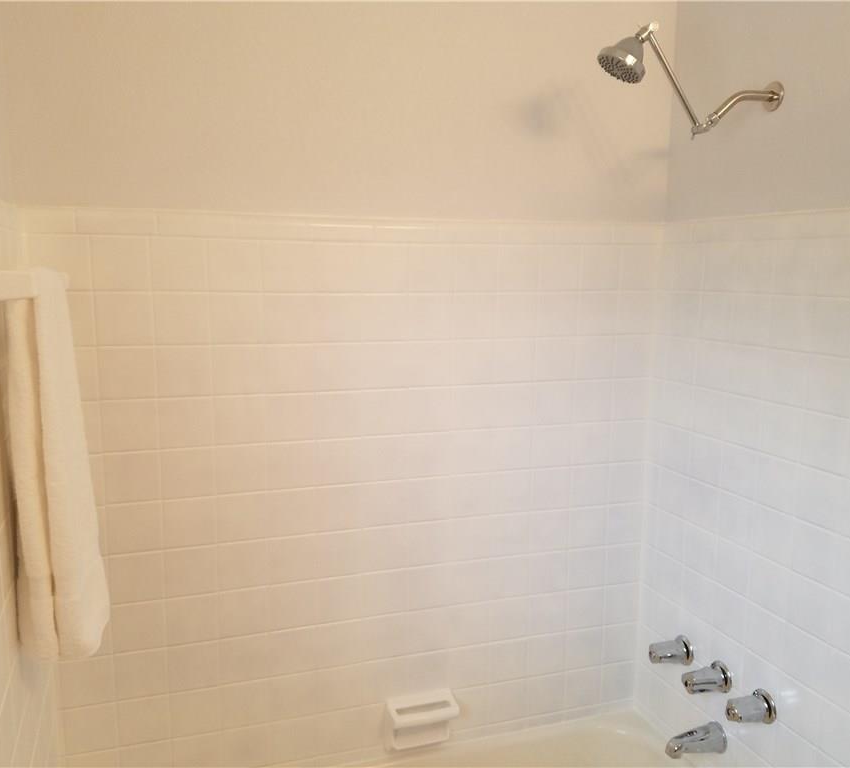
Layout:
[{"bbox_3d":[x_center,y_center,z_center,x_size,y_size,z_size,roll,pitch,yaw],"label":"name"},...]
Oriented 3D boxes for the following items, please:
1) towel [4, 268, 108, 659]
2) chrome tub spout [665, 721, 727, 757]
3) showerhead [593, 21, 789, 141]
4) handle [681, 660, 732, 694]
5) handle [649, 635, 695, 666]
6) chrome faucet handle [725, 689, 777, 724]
[{"bbox_3d":[-0.605,0.104,1.273,0.106,0.595,0.293,-2,8,-18],"label":"towel"},{"bbox_3d":[0.624,0.838,1.796,0.151,0.076,0.060,-2,8,-18],"label":"chrome tub spout"},{"bbox_3d":[0.524,-0.586,1.498,0.426,0.213,0.109,-2,8,-18],"label":"showerhead"},{"bbox_3d":[0.651,0.688,1.793,0.093,0.071,0.071,-2,8,-18],"label":"handle"},{"bbox_3d":[0.609,0.669,1.923,0.089,0.071,0.071,-2,8,-18],"label":"handle"},{"bbox_3d":[0.697,0.702,1.664,0.088,0.071,0.071,-2,8,-18],"label":"chrome faucet handle"}]

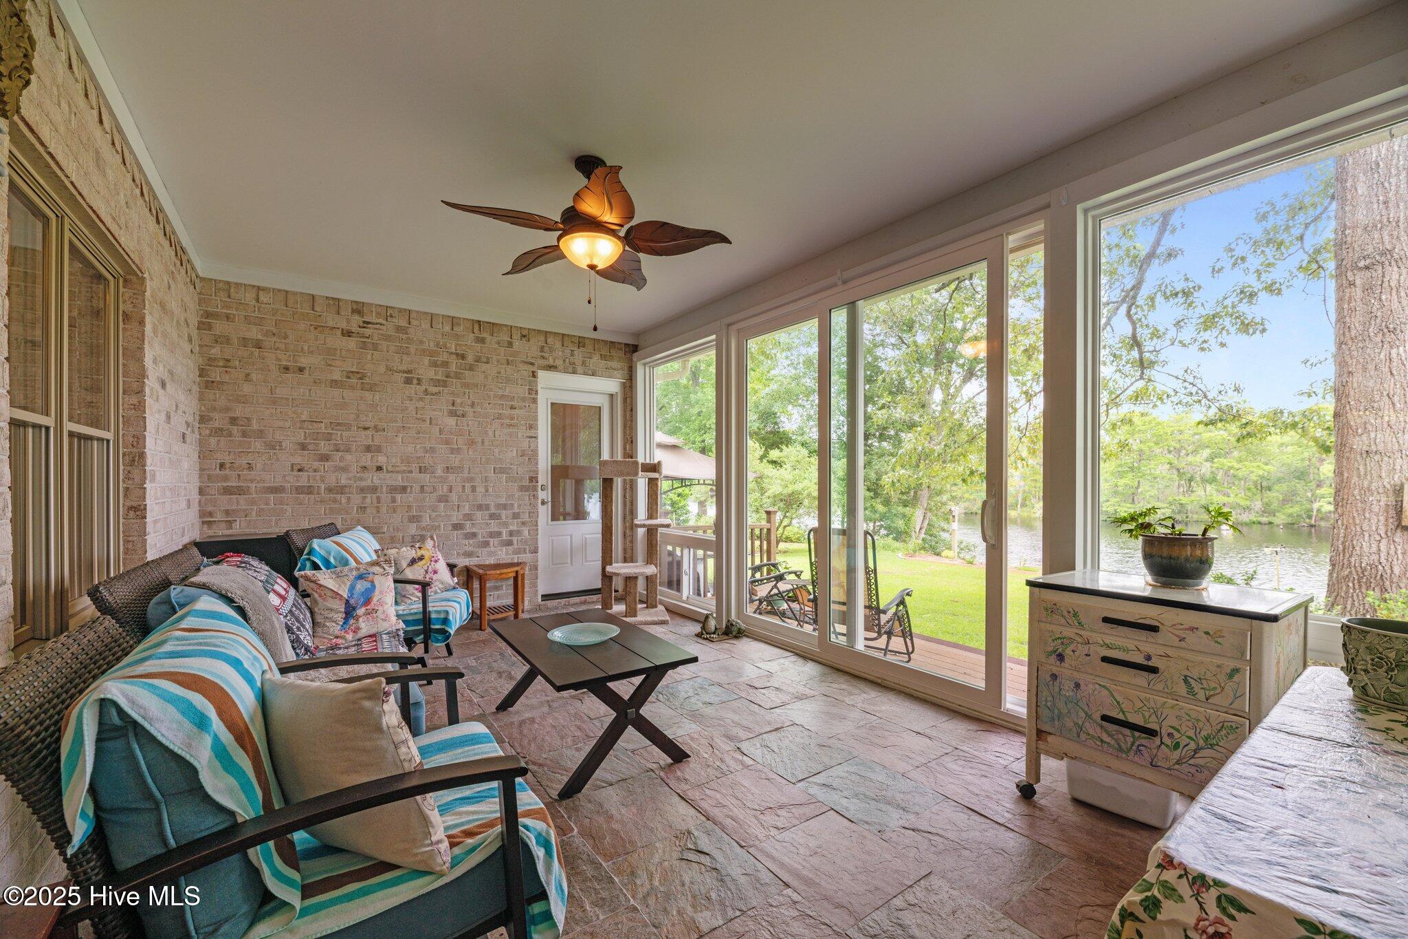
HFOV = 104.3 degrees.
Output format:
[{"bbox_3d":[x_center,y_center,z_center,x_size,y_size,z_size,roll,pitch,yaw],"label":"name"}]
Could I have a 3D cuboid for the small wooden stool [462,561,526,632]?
[{"bbox_3d":[-1.740,1.100,4.792,0.500,0.470,0.380,0,0,-37],"label":"small wooden stool"}]

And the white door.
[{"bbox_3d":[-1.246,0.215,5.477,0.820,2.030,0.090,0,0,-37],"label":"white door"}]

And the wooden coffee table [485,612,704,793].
[{"bbox_3d":[-0.626,1.107,2.842,0.640,0.455,1.110,0,0,-33],"label":"wooden coffee table"}]

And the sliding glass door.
[{"bbox_3d":[0.923,0.020,3.688,0.120,2.440,2.200,0,0,-37],"label":"sliding glass door"}]

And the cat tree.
[{"bbox_3d":[-0.630,0.625,4.970,0.630,1.420,0.520,0,0,-5],"label":"cat tree"}]

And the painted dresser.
[{"bbox_3d":[1.730,0.890,2.082,0.490,0.890,0.720,0,0,-37],"label":"painted dresser"}]

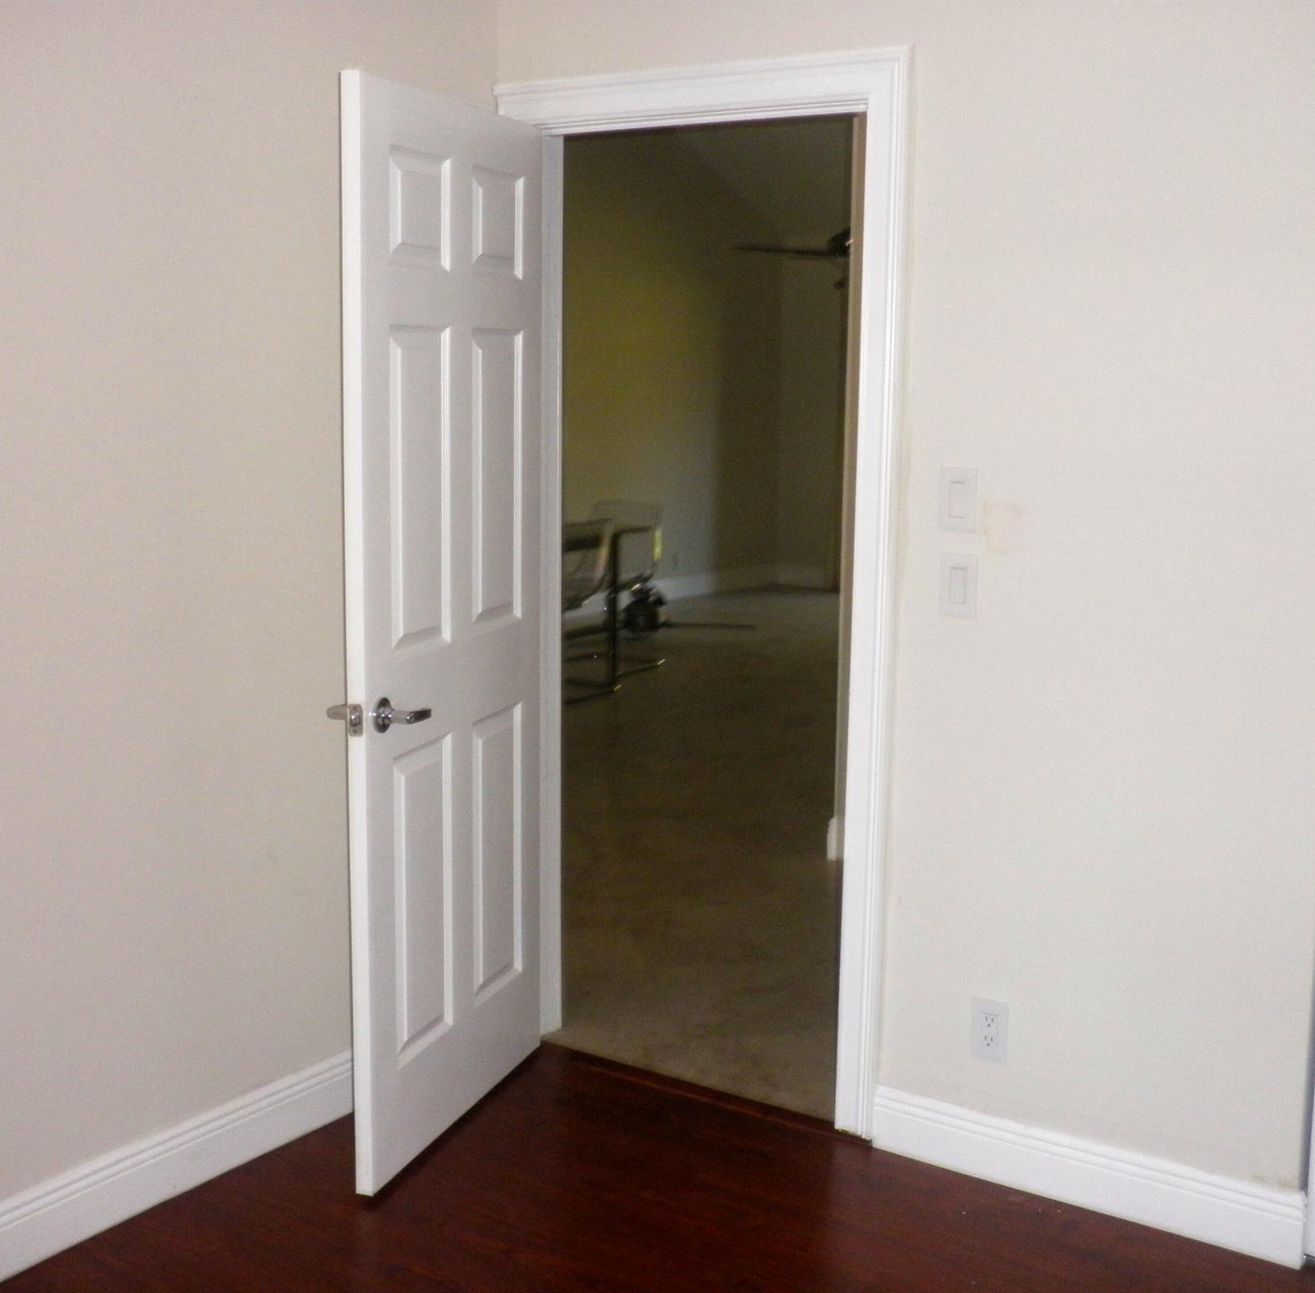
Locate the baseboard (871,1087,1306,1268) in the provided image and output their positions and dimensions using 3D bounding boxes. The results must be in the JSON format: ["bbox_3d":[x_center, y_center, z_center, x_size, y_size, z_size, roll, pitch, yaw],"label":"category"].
[{"bbox_3d":[0.792,0.992,3.397,0.838,0.137,0.016,7,11,33],"label":"baseboard"}]

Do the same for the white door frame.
[{"bbox_3d":[0.072,-0.096,3.775,0.978,2.145,0.120,7,11,33],"label":"white door frame"}]

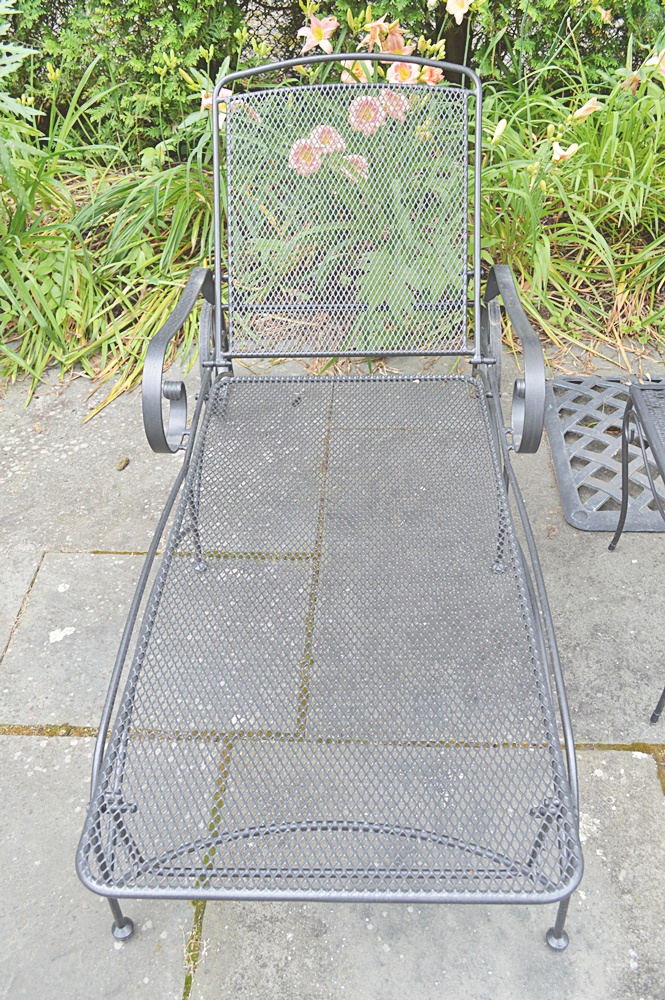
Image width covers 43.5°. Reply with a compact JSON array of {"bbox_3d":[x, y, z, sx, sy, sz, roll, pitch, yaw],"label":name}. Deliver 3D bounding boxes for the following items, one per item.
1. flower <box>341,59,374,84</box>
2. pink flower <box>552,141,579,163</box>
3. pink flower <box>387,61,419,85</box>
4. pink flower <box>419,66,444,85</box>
[{"bbox_3d":[0.080,-1.364,2.650,0.110,0.100,0.070,0,41,0],"label":"flower"},{"bbox_3d":[0.750,-1.122,2.680,0.085,0.075,0.080,13,43,15],"label":"pink flower"},{"bbox_3d":[0.223,-1.345,2.620,0.110,0.095,0.070,0,41,0],"label":"pink flower"},{"bbox_3d":[0.315,-1.351,2.650,0.085,0.070,0.085,29,49,29],"label":"pink flower"}]

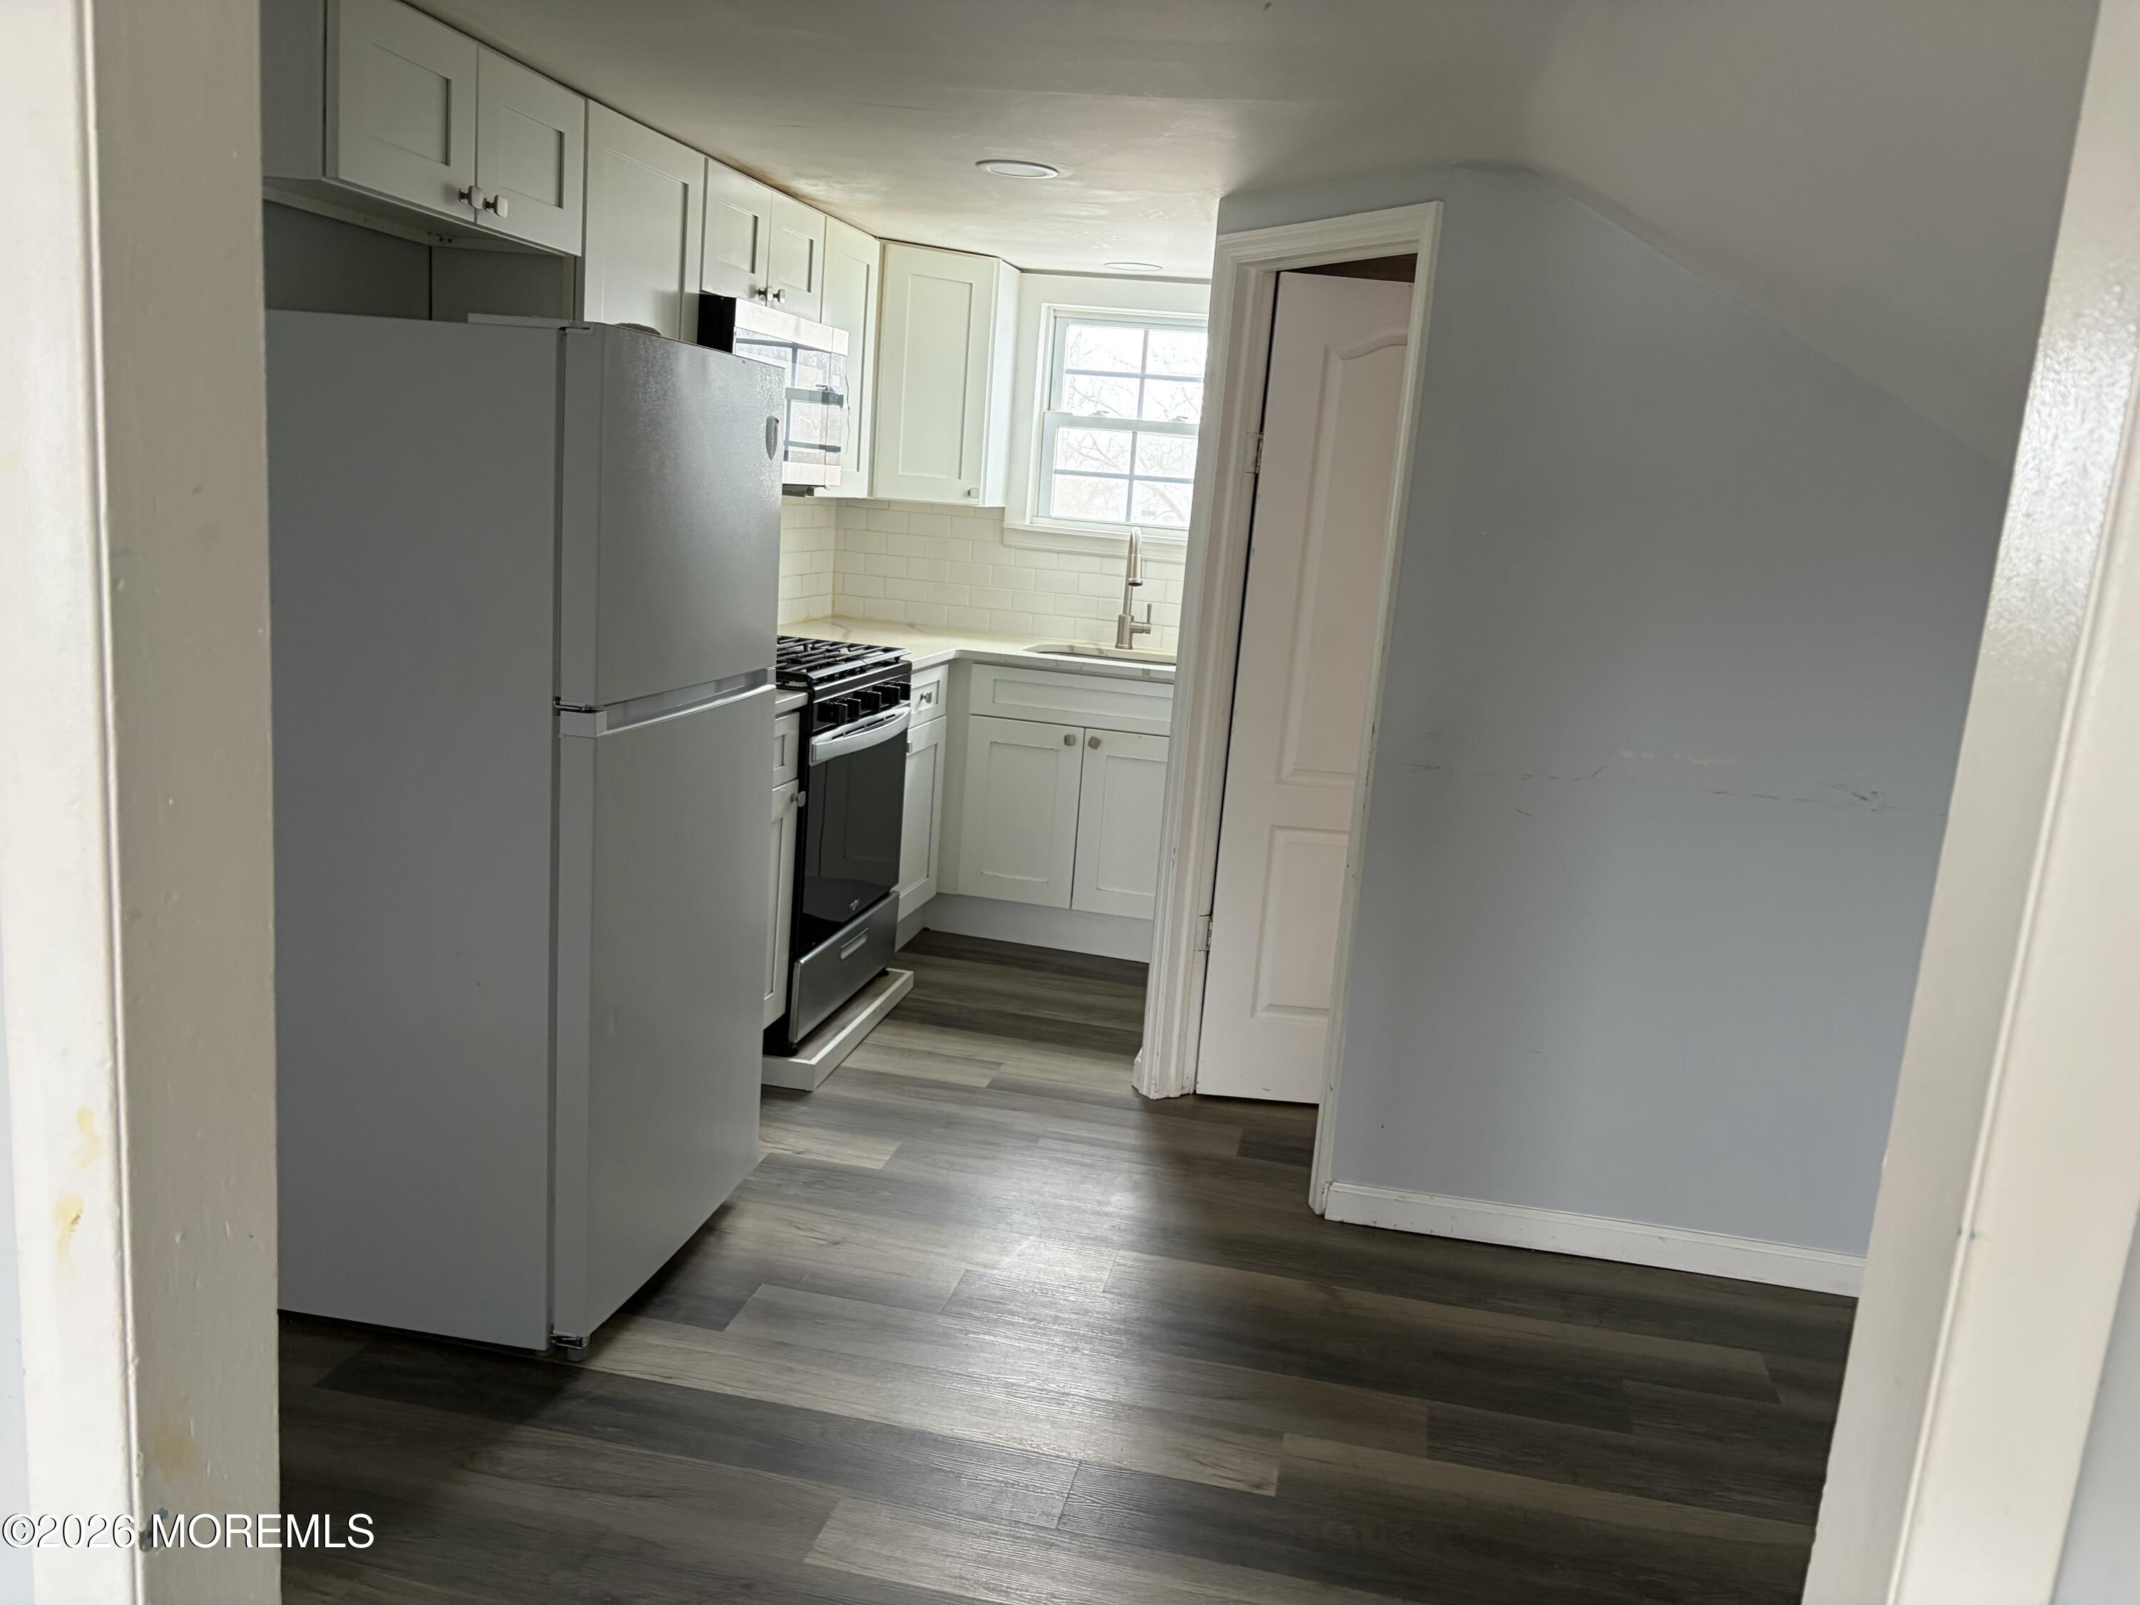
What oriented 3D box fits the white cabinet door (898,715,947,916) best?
[{"bbox_3d":[-0.463,0.047,4.837,0.025,0.577,0.442,7,12,11],"label":"white cabinet door"}]

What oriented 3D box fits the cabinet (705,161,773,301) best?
[{"bbox_3d":[-0.951,-1.382,3.924,0.320,0.303,0.381,7,12,11],"label":"cabinet"}]

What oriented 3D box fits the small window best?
[{"bbox_3d":[0.219,-1.266,5.394,0.633,0.683,0.090,7,12,11],"label":"small window"}]

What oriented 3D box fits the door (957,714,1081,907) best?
[{"bbox_3d":[-0.152,0.031,5.038,0.367,0.577,0.023,7,12,11],"label":"door"}]

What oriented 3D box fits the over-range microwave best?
[{"bbox_3d":[-0.903,-1.051,4.156,0.400,0.422,0.762,7,12,11],"label":"over-range microwave"}]

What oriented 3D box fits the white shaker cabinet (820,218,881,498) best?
[{"bbox_3d":[-0.801,-1.296,4.730,0.320,0.766,0.439,7,12,11],"label":"white shaker cabinet"}]

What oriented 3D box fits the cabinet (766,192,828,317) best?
[{"bbox_3d":[-0.870,-1.449,4.290,0.320,0.303,0.381,7,12,11],"label":"cabinet"}]

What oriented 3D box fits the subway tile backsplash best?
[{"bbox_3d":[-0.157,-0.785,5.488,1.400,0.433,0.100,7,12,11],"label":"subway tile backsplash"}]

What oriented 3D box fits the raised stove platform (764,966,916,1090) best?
[{"bbox_3d":[-0.598,0.578,4.216,0.150,0.063,0.795,7,12,11],"label":"raised stove platform"}]

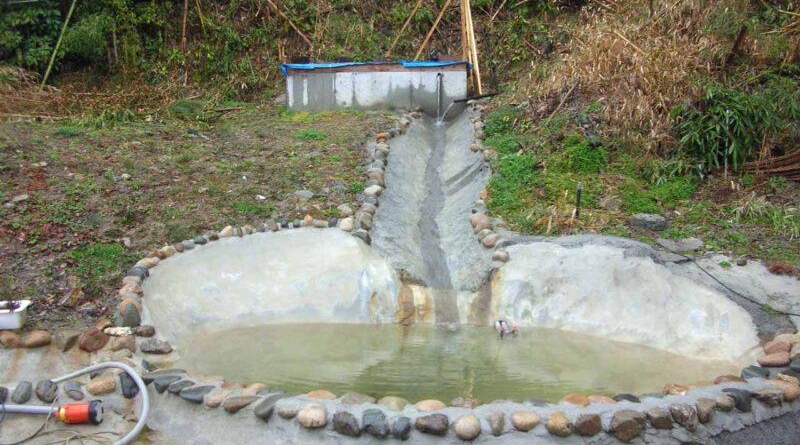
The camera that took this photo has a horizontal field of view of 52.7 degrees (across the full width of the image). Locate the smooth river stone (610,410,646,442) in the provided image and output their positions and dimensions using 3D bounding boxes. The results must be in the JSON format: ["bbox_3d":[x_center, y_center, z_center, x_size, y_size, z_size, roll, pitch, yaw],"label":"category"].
[{"bbox_3d":[1.087,0.966,3.846,0.160,0.140,0.140,-1,6,-14],"label":"smooth river stone"}]

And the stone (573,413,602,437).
[{"bbox_3d":[1.051,1.132,4.506,0.145,0.120,0.135,-1,5,-10],"label":"stone"}]

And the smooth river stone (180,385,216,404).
[{"bbox_3d":[-1.264,1.082,5.071,0.150,0.100,0.240,4,7,41],"label":"smooth river stone"}]

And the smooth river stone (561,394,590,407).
[{"bbox_3d":[0.906,0.919,4.172,0.155,0.075,0.120,-1,6,-9],"label":"smooth river stone"}]

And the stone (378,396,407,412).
[{"bbox_3d":[-0.039,1.097,4.900,0.180,0.090,0.140,0,5,0],"label":"stone"}]

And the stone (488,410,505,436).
[{"bbox_3d":[0.462,0.963,3.874,0.085,0.110,0.110,-1,6,-6],"label":"stone"}]

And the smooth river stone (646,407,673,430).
[{"bbox_3d":[1.266,0.956,3.944,0.125,0.100,0.120,-2,6,-17],"label":"smooth river stone"}]

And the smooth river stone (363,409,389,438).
[{"bbox_3d":[-0.117,0.963,3.874,0.120,0.125,0.120,0,5,0],"label":"smooth river stone"}]

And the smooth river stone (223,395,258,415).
[{"bbox_3d":[-0.779,0.889,3.951,0.185,0.075,0.100,-4,6,-40],"label":"smooth river stone"}]

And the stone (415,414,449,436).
[{"bbox_3d":[0.150,0.965,3.860,0.160,0.100,0.120,0,5,0],"label":"stone"}]

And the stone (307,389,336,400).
[{"bbox_3d":[-0.400,0.876,4.116,0.145,0.065,0.100,0,5,0],"label":"stone"}]

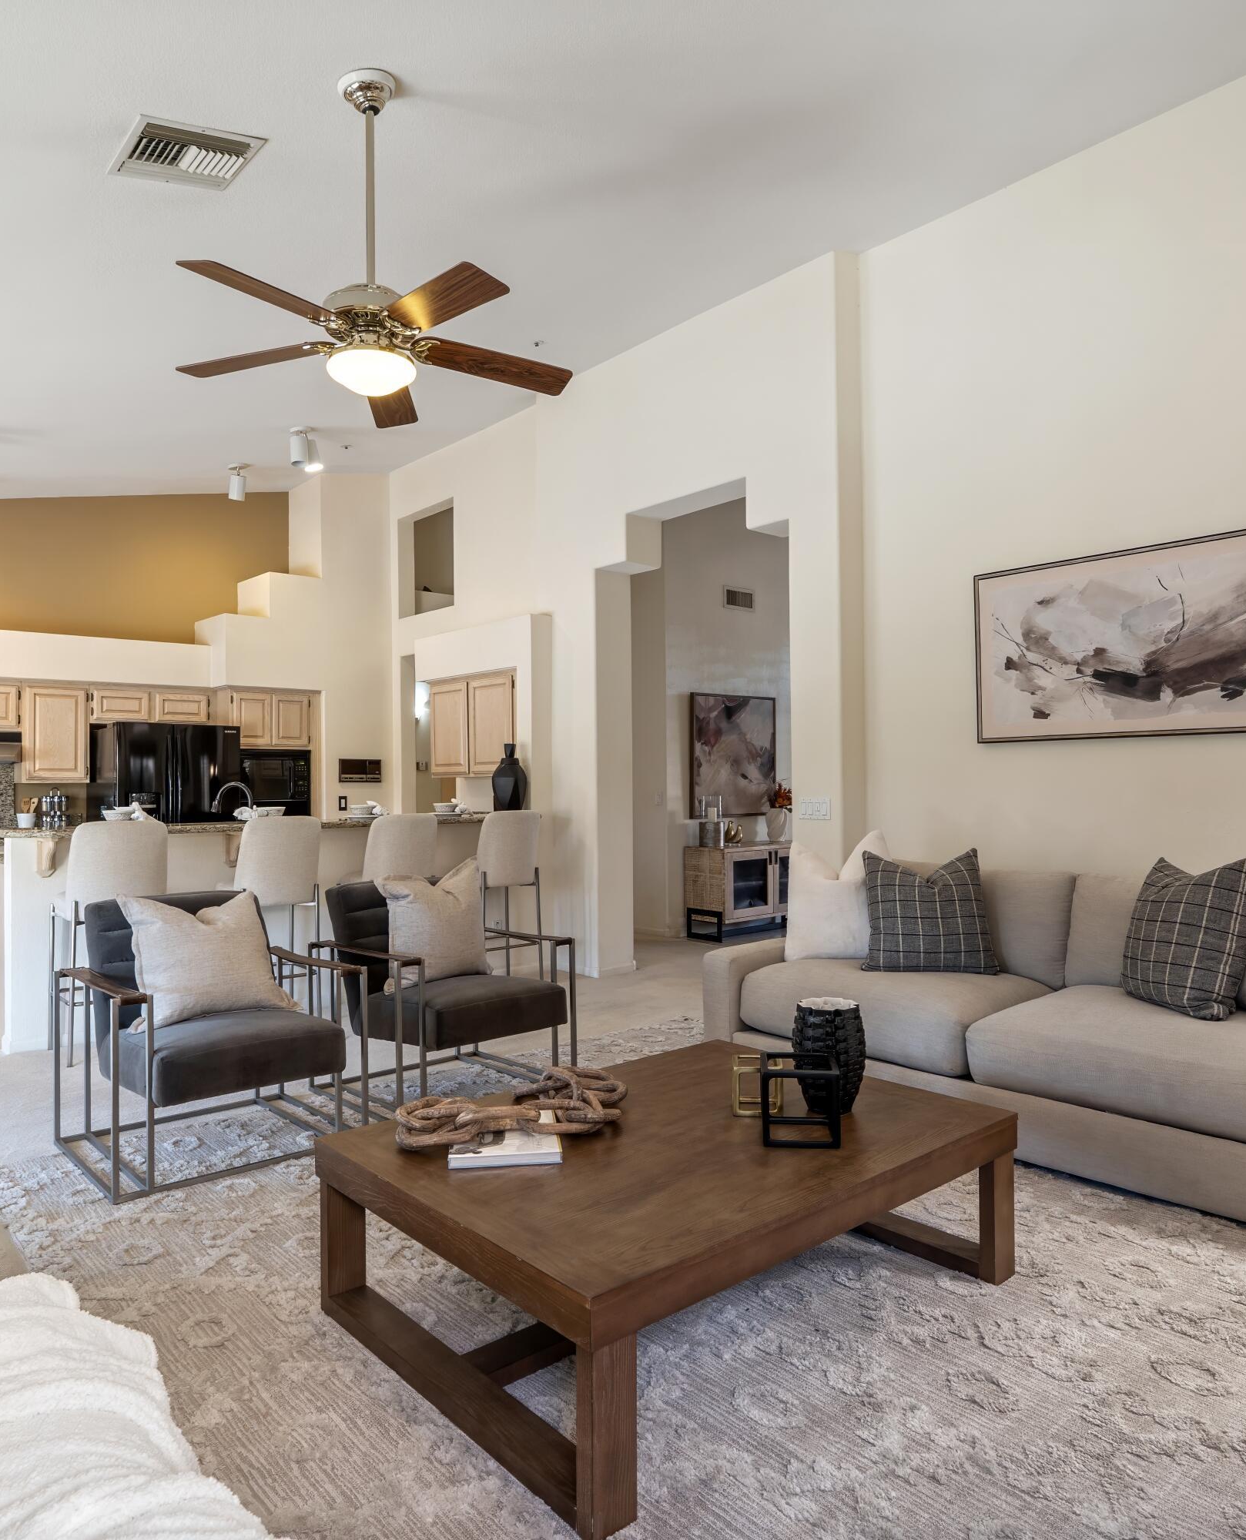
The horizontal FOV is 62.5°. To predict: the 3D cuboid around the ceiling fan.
[{"bbox_3d":[-0.781,-1.704,3.241,1.300,1.040,1.270,0,-1,-42],"label":"ceiling fan"}]

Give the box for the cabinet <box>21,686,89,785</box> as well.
[{"bbox_3d":[-4.310,-0.264,7.736,0.460,0.720,0.320,0,-1,-42],"label":"cabinet"}]

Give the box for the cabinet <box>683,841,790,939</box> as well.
[{"bbox_3d":[1.217,1.079,9.384,1.380,0.770,0.430,1,-1,-44],"label":"cabinet"}]

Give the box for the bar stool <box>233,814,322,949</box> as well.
[{"bbox_3d":[-1.950,0.820,5.577,0.469,1.124,0.479,0,-1,-41],"label":"bar stool"}]

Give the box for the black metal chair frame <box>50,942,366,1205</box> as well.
[{"bbox_3d":[-1.513,1.040,3.753,0.853,0.640,0.772,0,-1,-41],"label":"black metal chair frame"}]

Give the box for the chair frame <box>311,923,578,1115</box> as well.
[{"bbox_3d":[-0.781,1.038,4.385,0.850,0.630,0.710,0,-1,-42],"label":"chair frame"}]

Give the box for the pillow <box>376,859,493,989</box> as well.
[{"bbox_3d":[-0.829,0.680,4.536,0.510,0.490,0.180,2,-19,-46],"label":"pillow"}]

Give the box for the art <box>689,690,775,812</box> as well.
[{"bbox_3d":[1.058,-0.124,9.591,1.170,1.120,0.040,1,-1,-44],"label":"art"}]

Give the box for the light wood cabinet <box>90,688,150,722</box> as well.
[{"bbox_3d":[-3.967,-0.495,8.014,0.440,0.282,0.320,0,-1,-41],"label":"light wood cabinet"}]

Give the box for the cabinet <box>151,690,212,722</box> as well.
[{"bbox_3d":[-3.661,-0.500,8.389,0.464,0.256,0.330,1,-1,-44],"label":"cabinet"}]

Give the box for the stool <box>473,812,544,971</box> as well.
[{"bbox_3d":[-0.830,0.819,6.568,0.469,1.124,0.479,0,-1,-41],"label":"stool"}]

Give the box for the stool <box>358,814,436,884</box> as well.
[{"bbox_3d":[-1.474,0.854,6.225,0.490,1.150,0.500,1,-1,-44],"label":"stool"}]

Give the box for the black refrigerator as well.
[{"bbox_3d":[-3.577,0.559,7.952,0.915,1.775,0.860,1,-1,-44],"label":"black refrigerator"}]

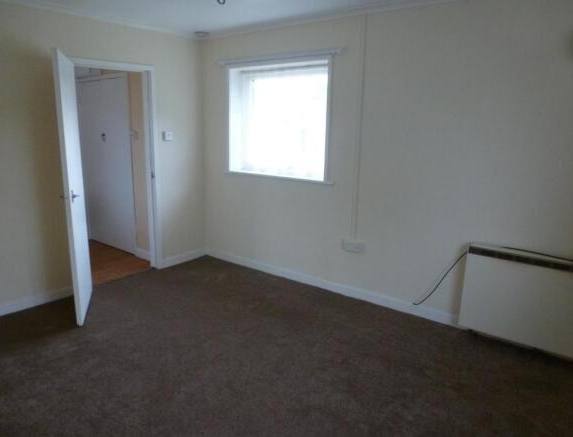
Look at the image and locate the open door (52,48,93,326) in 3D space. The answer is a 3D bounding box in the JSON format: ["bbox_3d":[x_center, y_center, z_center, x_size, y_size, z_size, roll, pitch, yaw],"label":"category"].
[{"bbox_3d":[-1.674,-0.224,3.202,0.045,1.979,0.727,-3,13,-19],"label":"open door"}]

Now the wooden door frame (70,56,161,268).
[{"bbox_3d":[-1.605,-0.413,3.866,0.130,2.071,0.837,10,15,37],"label":"wooden door frame"}]

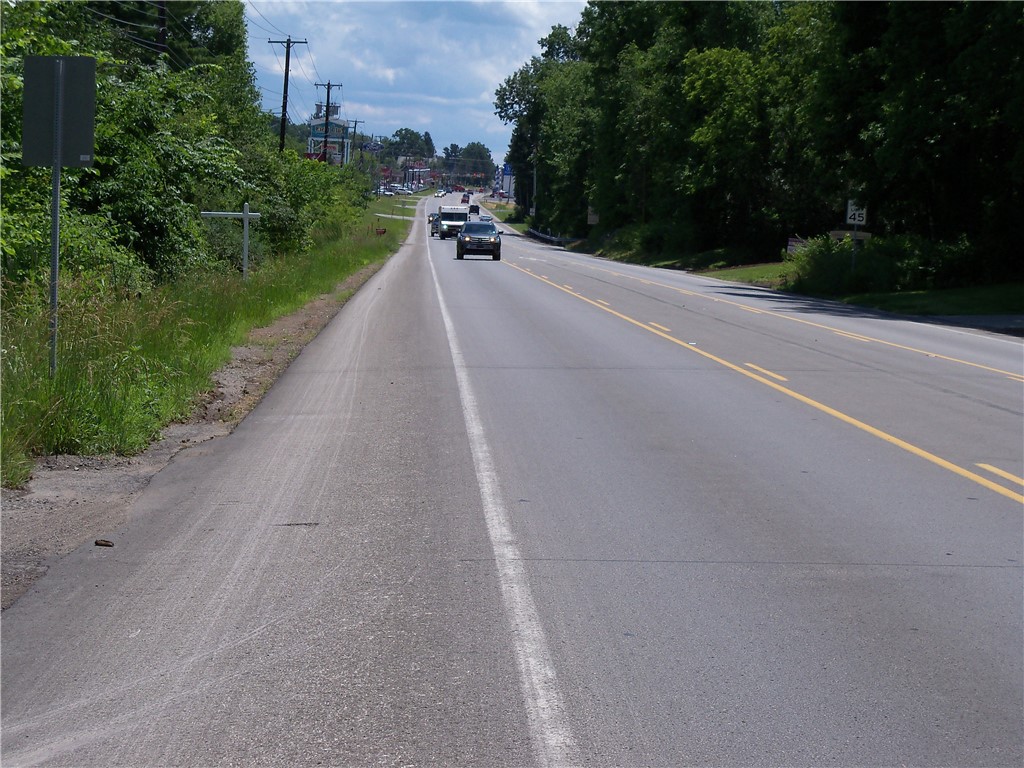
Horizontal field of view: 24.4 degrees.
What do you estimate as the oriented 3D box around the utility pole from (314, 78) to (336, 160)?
[{"bbox_3d":[-16.427,-20.269,209.000,2.440,13.000,0.600,3,4,-3],"label":"utility pole"}]

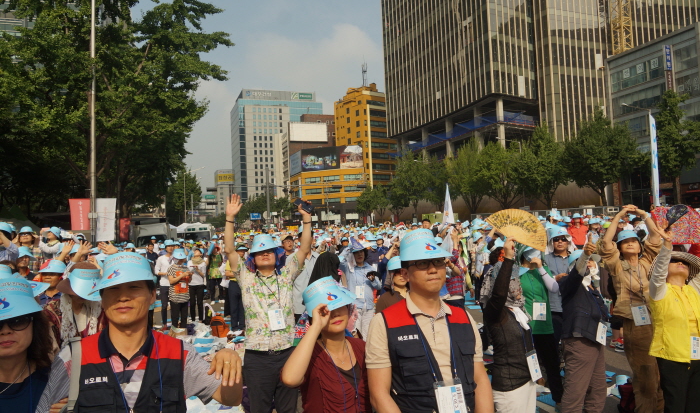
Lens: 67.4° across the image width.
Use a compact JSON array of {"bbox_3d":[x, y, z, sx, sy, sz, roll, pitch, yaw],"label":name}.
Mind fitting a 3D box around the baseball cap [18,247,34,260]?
[{"bbox_3d":[-4.318,0.627,7.000,0.270,0.160,0.220,-1,-3,34],"label":"baseball cap"}]

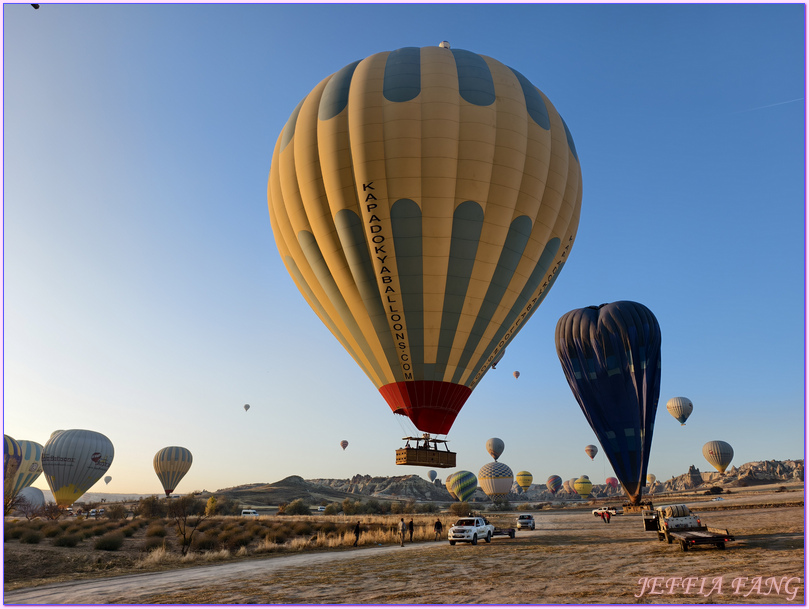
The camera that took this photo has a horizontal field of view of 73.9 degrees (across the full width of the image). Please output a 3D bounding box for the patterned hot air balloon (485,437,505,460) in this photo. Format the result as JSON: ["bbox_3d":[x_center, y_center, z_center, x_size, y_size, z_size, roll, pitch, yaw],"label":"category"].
[{"bbox_3d":[127.810,203.610,755.080,25.500,31.710,25.500,-3,-21,9],"label":"patterned hot air balloon"}]

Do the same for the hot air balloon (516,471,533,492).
[{"bbox_3d":[184.460,271.270,824.040,25.000,29.770,25.000,-4,-21,11],"label":"hot air balloon"}]

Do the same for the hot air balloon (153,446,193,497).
[{"bbox_3d":[-145.630,105.020,337.650,23.000,30.820,23.000,0,-20,0],"label":"hot air balloon"}]

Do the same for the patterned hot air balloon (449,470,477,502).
[{"bbox_3d":[53.840,164.980,487.590,25.000,27.020,25.000,-2,-20,6],"label":"patterned hot air balloon"}]

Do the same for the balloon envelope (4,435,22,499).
[{"bbox_3d":[-145.000,57.610,183.260,23.000,28.060,23.000,0,-20,0],"label":"balloon envelope"}]

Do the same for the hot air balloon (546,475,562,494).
[{"bbox_3d":[251.520,301.760,900.080,25.000,30.100,25.000,-5,-21,14],"label":"hot air balloon"}]

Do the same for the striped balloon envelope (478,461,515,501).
[{"bbox_3d":[60.070,116.570,351.480,23.000,25.680,23.000,0,-20,0],"label":"striped balloon envelope"}]

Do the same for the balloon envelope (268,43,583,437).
[{"bbox_3d":[1.760,-5.400,47.500,27.300,32.730,27.300,-1,-20,2],"label":"balloon envelope"}]

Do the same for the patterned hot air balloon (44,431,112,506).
[{"bbox_3d":[-120.220,60.360,197.500,23.000,28.380,23.000,0,-20,0],"label":"patterned hot air balloon"}]

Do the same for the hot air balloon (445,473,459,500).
[{"bbox_3d":[52.610,181.450,532.110,22.500,25.900,22.500,0,-20,0],"label":"hot air balloon"}]

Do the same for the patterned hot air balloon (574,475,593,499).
[{"bbox_3d":[214.940,221.420,644.770,21.500,24.690,21.500,0,-20,0],"label":"patterned hot air balloon"}]

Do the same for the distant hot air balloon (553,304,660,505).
[{"bbox_3d":[36.480,16.380,94.370,17.800,35.020,17.000,-8,-22,20],"label":"distant hot air balloon"}]

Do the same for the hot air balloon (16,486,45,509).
[{"bbox_3d":[-325.510,168.980,468.400,20.500,18.400,20.500,13,-24,-31],"label":"hot air balloon"}]

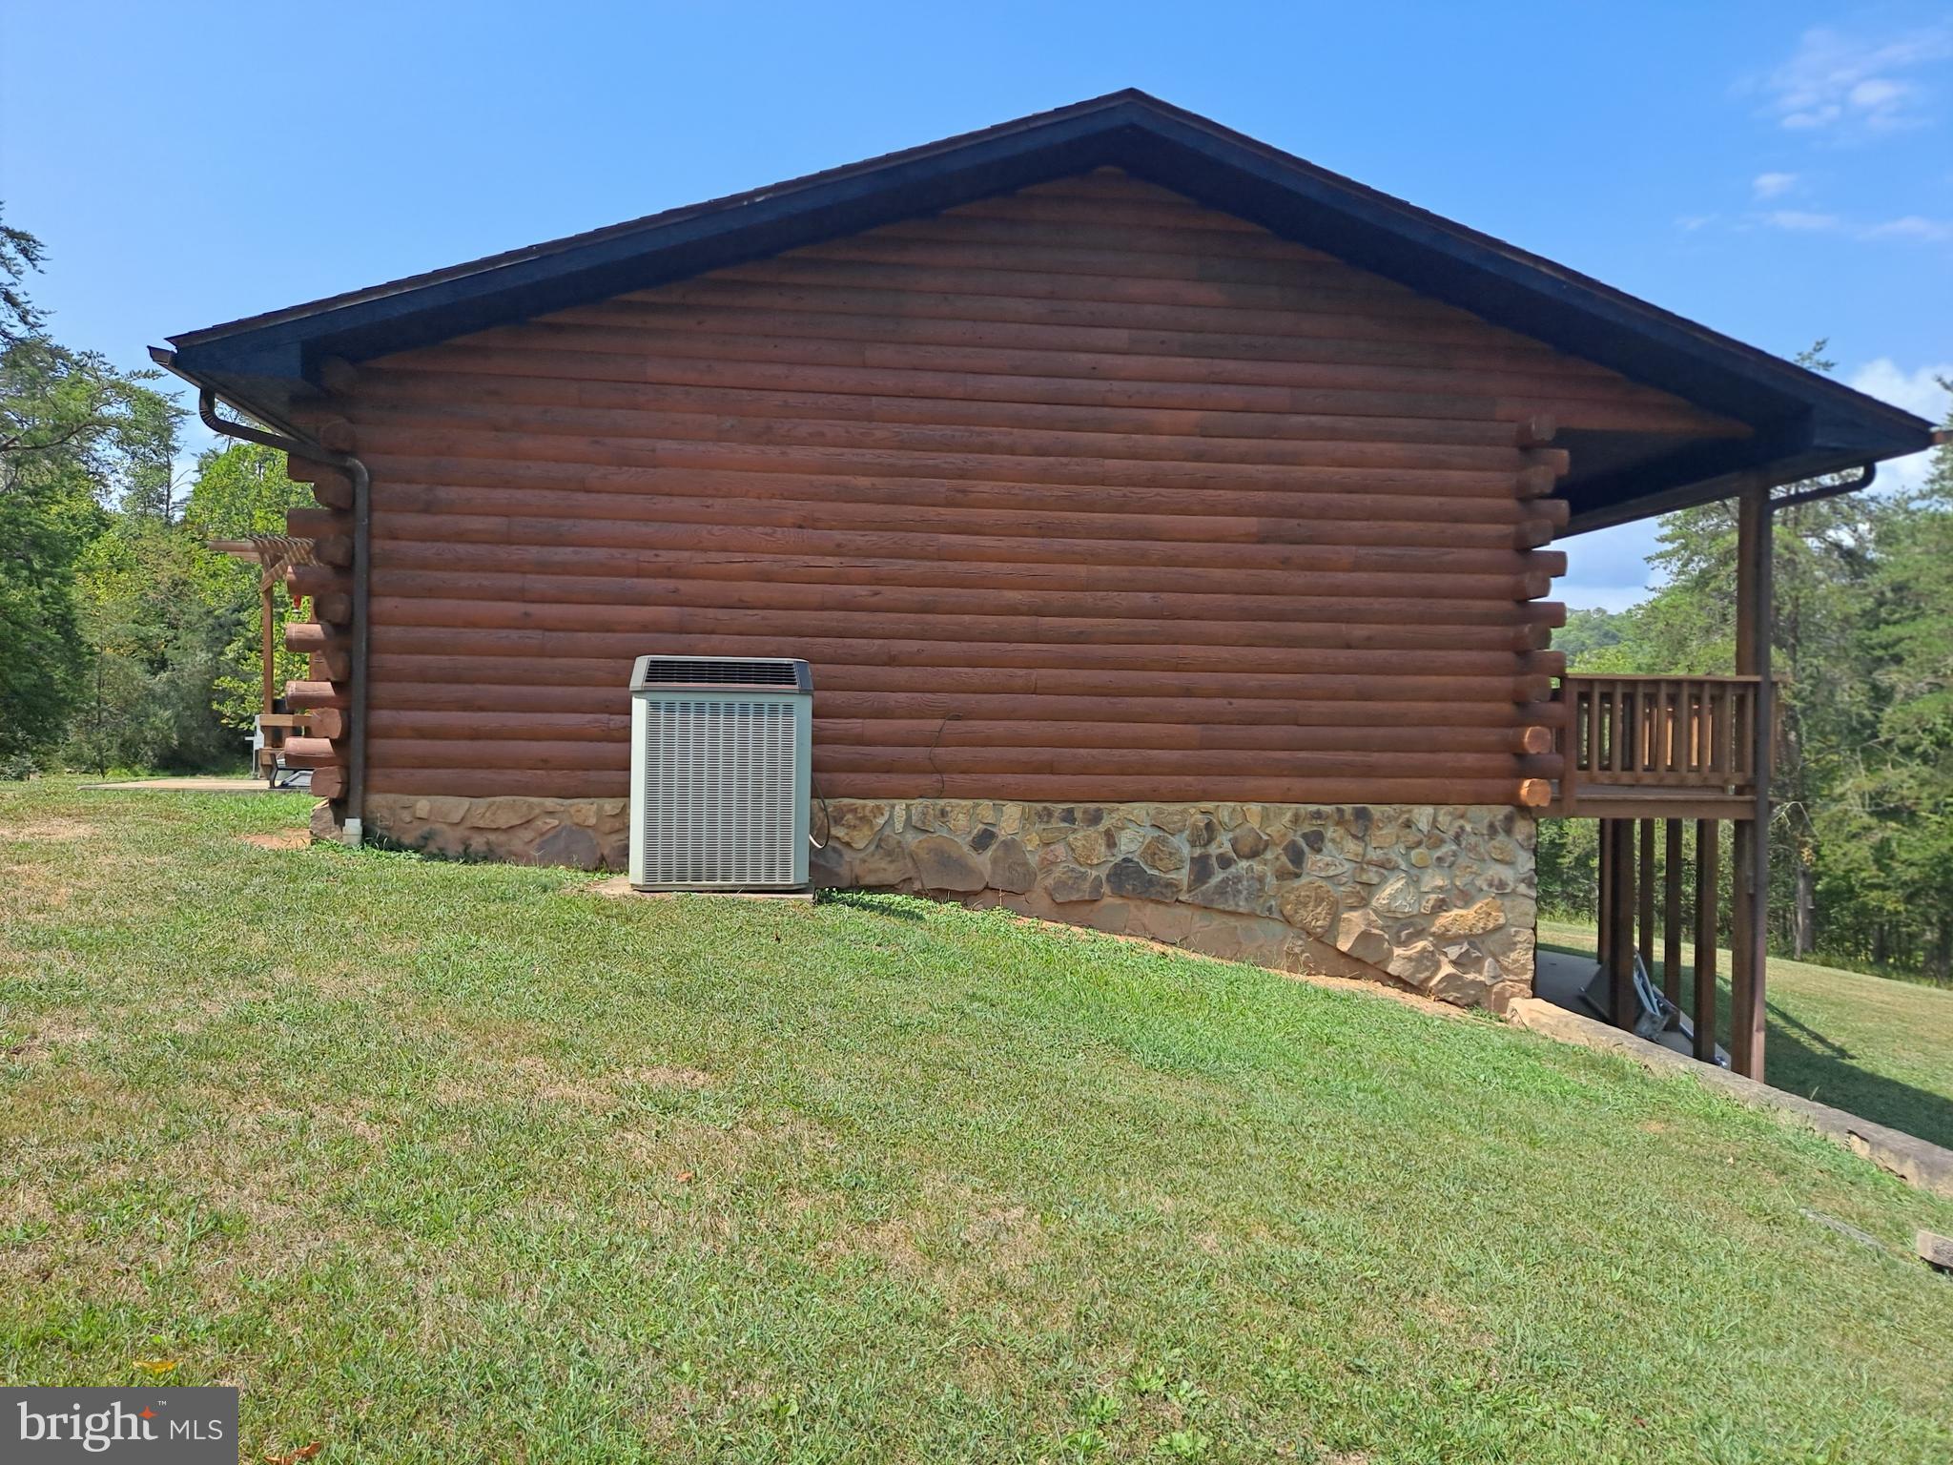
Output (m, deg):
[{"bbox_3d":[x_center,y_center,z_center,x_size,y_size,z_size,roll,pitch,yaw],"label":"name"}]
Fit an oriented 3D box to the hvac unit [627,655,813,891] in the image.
[{"bbox_3d":[-1.363,0.205,7.689,0.940,1.200,0.880,1,0,-8],"label":"hvac unit"}]

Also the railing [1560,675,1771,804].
[{"bbox_3d":[4.655,0.029,9.521,1.590,0.839,0.130,1,0,-8],"label":"railing"}]

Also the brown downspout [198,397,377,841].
[{"bbox_3d":[-4.075,-0.681,8.307,1.059,2.696,0.340,1,0,-8],"label":"brown downspout"}]

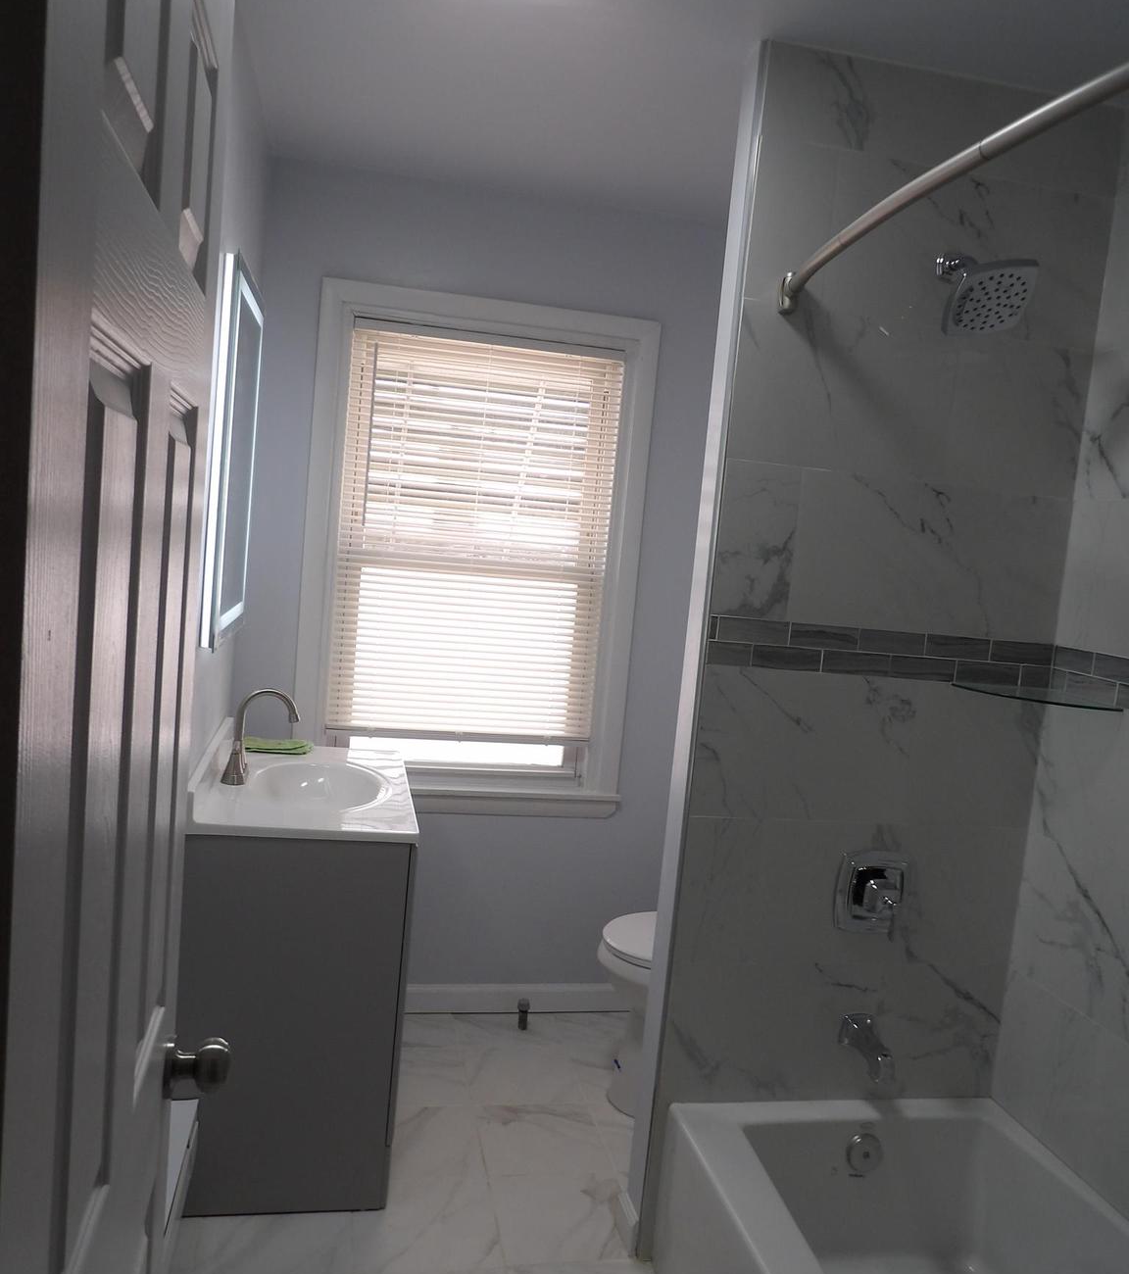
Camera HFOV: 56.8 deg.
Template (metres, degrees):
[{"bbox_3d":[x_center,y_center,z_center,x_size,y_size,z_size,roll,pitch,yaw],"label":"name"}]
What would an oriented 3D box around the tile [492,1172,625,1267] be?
[{"bbox_3d":[-0.003,1.296,2.324,0.293,0.010,0.302,4,6,-12],"label":"tile"}]

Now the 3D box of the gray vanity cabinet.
[{"bbox_3d":[-0.658,0.787,2.586,0.476,0.828,0.772,4,6,-12],"label":"gray vanity cabinet"}]

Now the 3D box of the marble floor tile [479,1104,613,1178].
[{"bbox_3d":[-0.057,1.262,2.620,0.305,0.010,0.302,4,6,-12],"label":"marble floor tile"}]

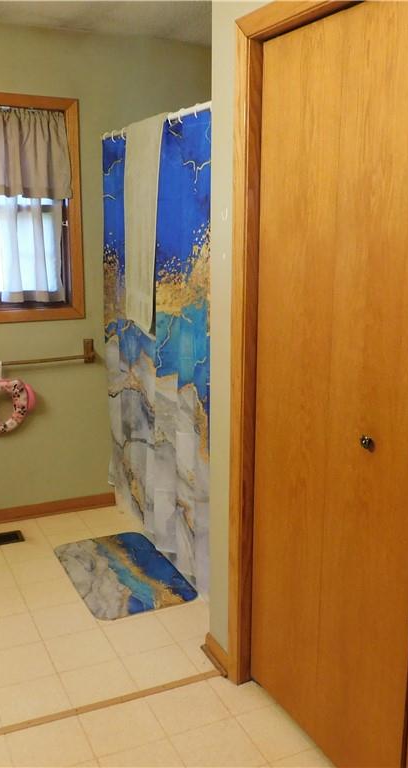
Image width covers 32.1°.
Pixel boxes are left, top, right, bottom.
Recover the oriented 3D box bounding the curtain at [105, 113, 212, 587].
[{"bbox_3d":[-0.220,-0.216,3.188,0.120,1.870,1.410,-5,12,-25],"label":"curtain"}]

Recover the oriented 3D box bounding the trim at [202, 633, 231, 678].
[{"bbox_3d":[0.047,0.954,2.522,0.022,0.064,0.200,-5,12,-25],"label":"trim"}]

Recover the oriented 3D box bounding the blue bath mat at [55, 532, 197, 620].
[{"bbox_3d":[-0.381,0.840,3.219,0.448,0.013,0.755,-5,12,-25],"label":"blue bath mat"}]

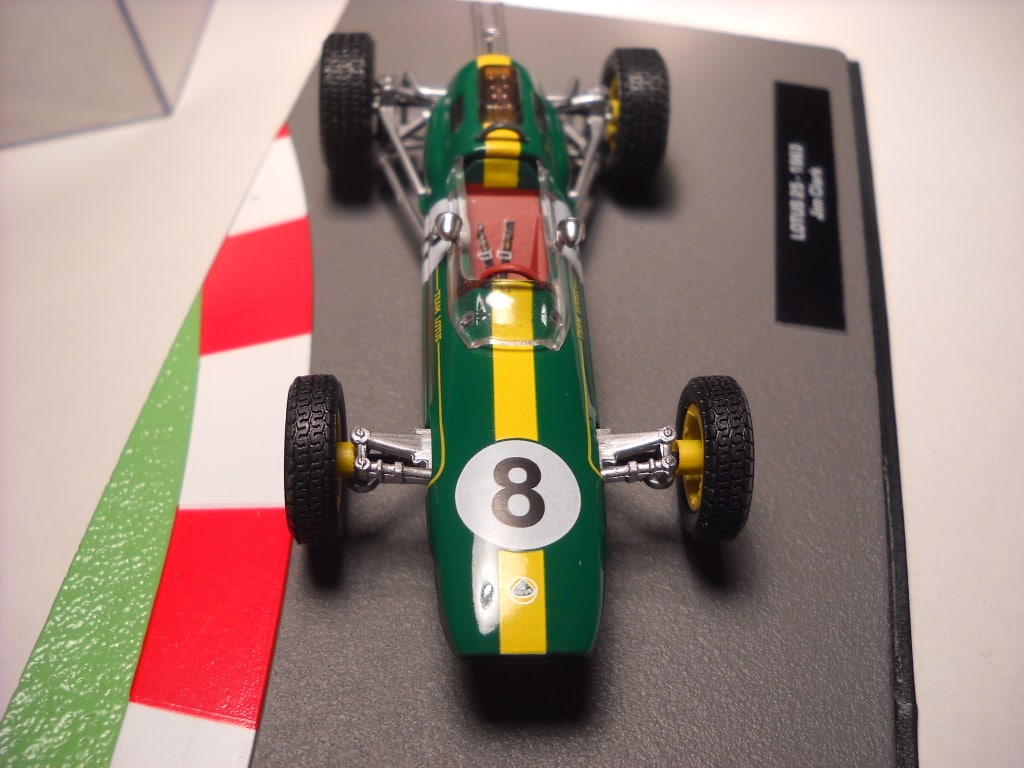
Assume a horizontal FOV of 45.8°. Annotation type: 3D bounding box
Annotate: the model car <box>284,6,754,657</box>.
[{"bbox_3d":[-0.001,-0.013,0.114,0.037,0.018,0.088,0,41,-4],"label":"model car"}]

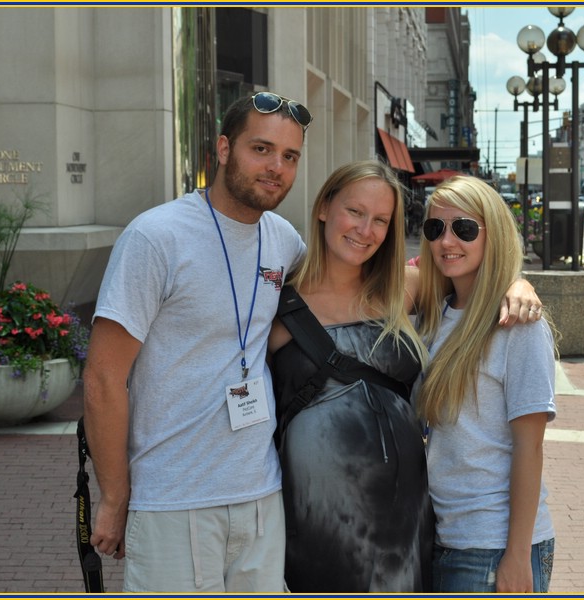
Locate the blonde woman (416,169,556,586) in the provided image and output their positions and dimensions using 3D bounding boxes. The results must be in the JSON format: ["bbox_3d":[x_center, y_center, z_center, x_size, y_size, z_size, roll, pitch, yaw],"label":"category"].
[{"bbox_3d":[0.431,0.556,3.048,0.460,1.670,0.330,2,5,25],"label":"blonde woman"}]

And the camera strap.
[{"bbox_3d":[-0.420,0.466,2.820,0.090,0.460,0.080,1,5,17],"label":"camera strap"}]

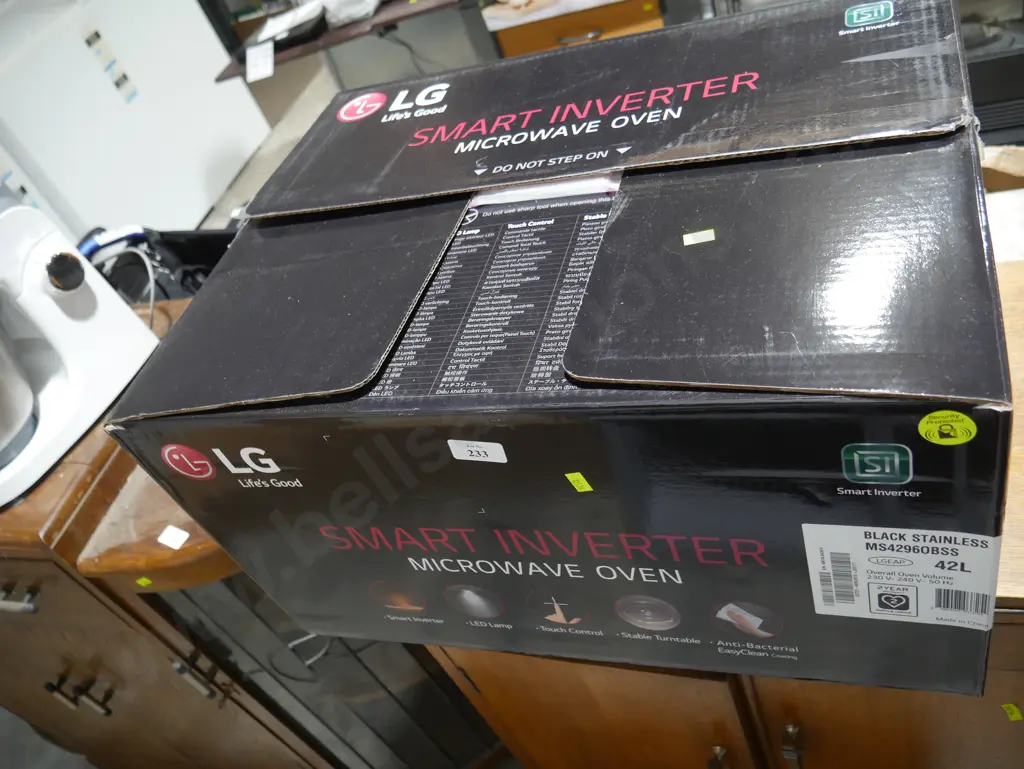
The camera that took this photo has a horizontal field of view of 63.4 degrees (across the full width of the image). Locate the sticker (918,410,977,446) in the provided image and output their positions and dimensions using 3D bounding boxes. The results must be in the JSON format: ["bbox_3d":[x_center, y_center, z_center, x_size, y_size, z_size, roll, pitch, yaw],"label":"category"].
[{"bbox_3d":[0.222,0.022,0.422,0.027,0.027,0.002,-2,46,24],"label":"sticker"}]

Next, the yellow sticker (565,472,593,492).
[{"bbox_3d":[0.044,0.064,0.540,0.012,0.021,0.002,-10,42,31],"label":"yellow sticker"}]

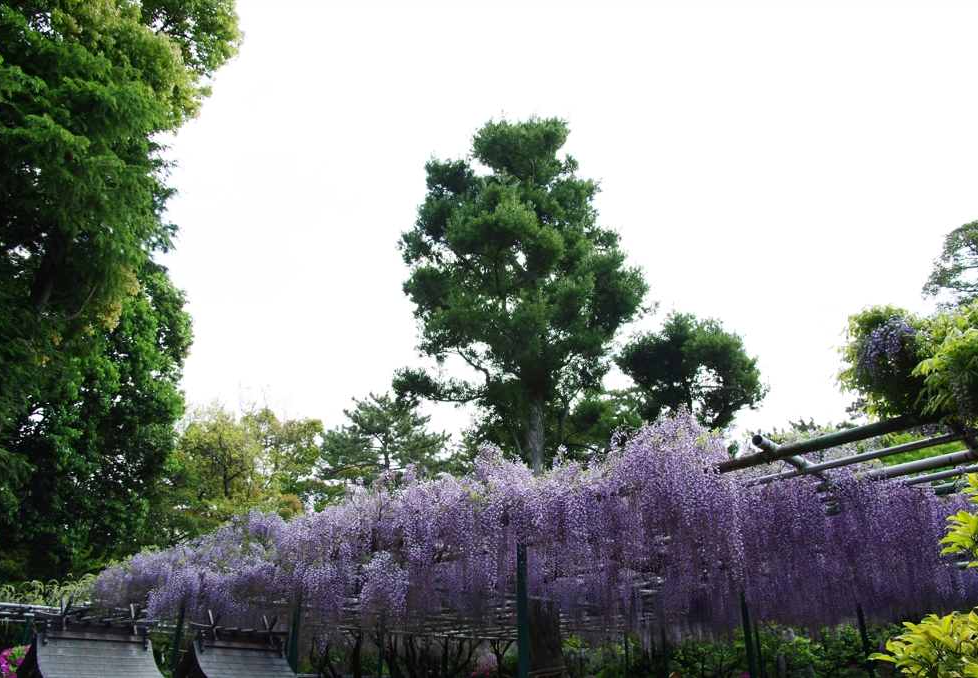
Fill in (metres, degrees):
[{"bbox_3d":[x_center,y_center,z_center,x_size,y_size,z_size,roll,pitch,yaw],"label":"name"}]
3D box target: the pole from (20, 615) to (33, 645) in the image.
[{"bbox_3d":[-8.600,6.292,12.171,0.090,2.600,0.090,0,-27,0],"label":"pole"}]

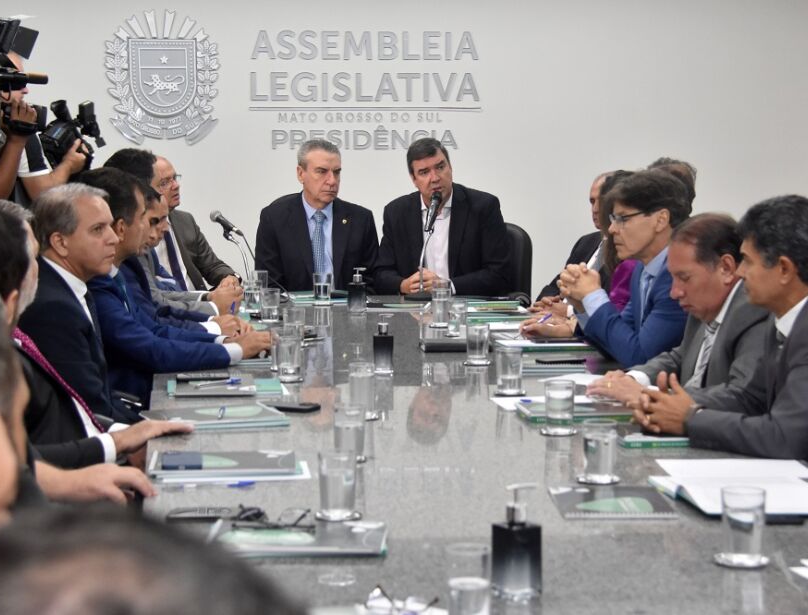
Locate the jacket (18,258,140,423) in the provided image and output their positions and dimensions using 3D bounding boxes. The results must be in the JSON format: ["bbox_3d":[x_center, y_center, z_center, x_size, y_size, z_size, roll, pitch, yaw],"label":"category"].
[{"bbox_3d":[-0.840,0.141,5.038,0.400,0.540,0.470,2,6,15],"label":"jacket"}]

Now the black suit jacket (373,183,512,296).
[{"bbox_3d":[0.147,-0.130,7.456,0.550,0.680,0.450,0,6,1],"label":"black suit jacket"}]

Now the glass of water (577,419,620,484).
[{"bbox_3d":[0.378,0.277,3.715,0.076,0.114,0.076,-1,6,-6],"label":"glass of water"}]

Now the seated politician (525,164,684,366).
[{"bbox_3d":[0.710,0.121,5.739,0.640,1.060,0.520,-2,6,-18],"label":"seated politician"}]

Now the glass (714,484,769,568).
[{"bbox_3d":[0.544,0.352,3.091,0.079,0.119,0.079,0,6,0],"label":"glass"}]

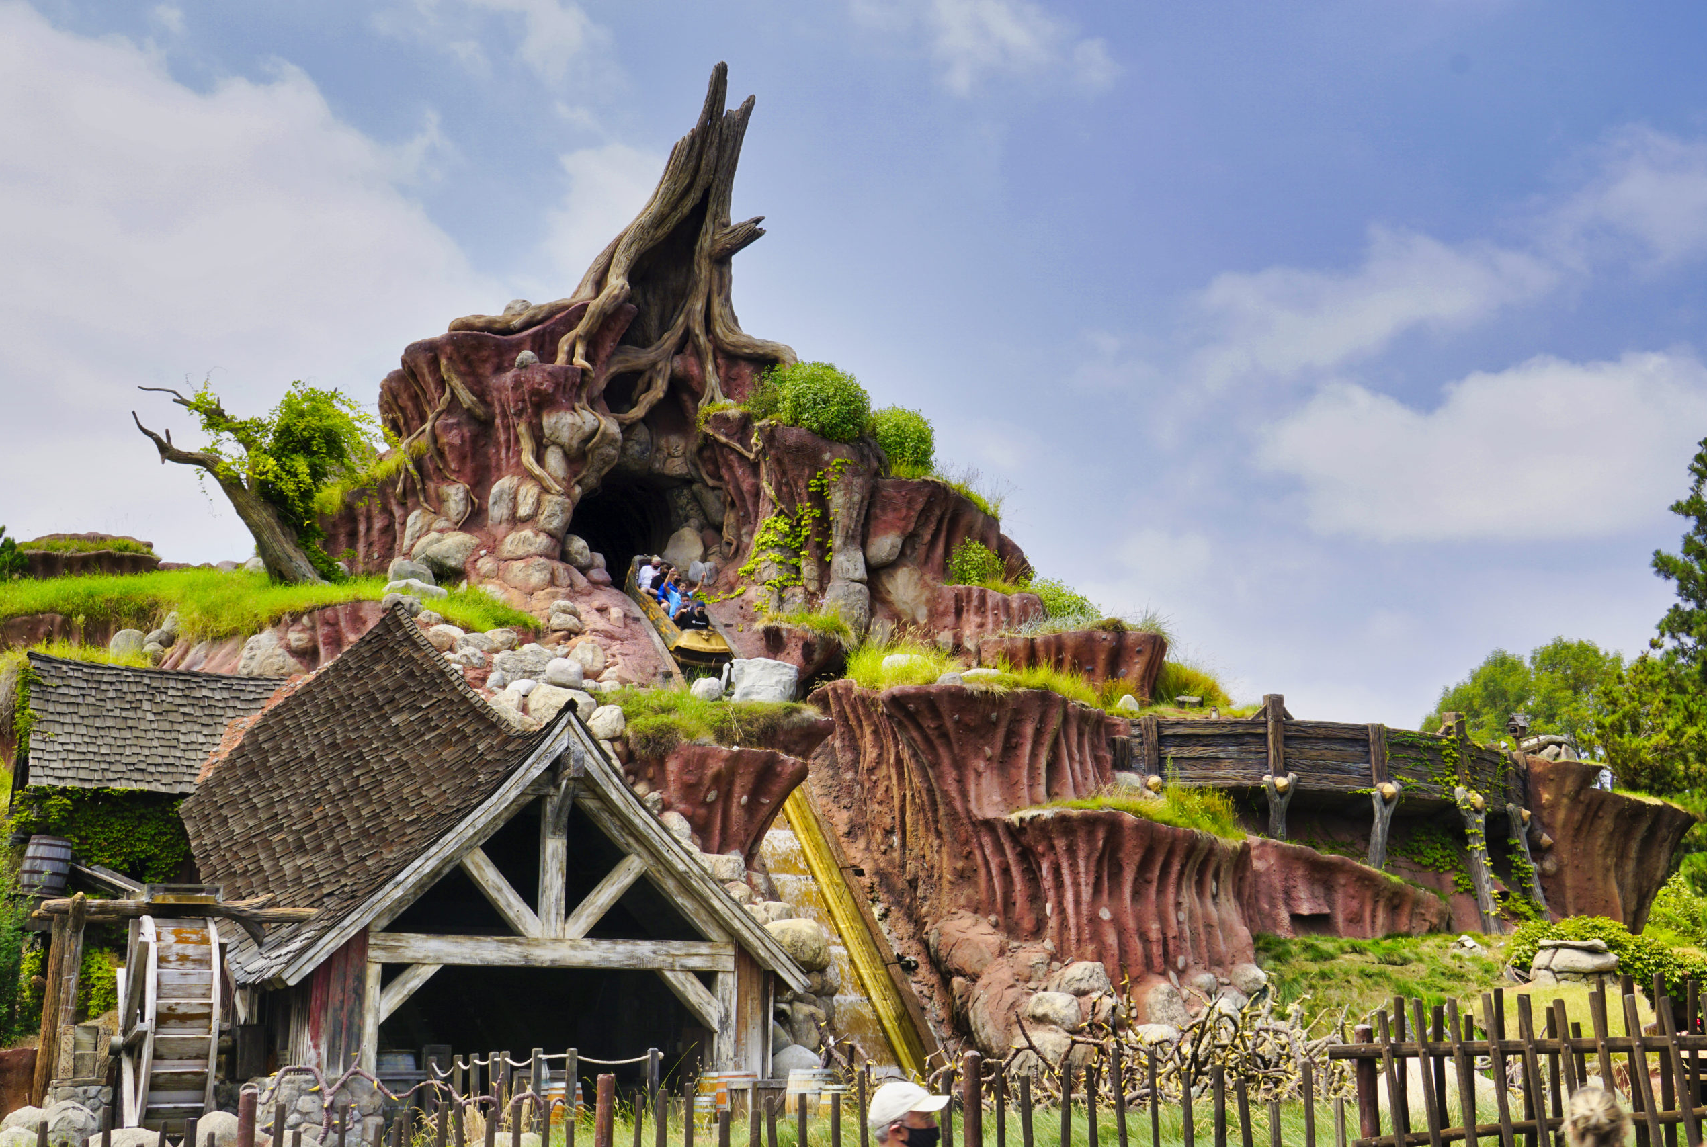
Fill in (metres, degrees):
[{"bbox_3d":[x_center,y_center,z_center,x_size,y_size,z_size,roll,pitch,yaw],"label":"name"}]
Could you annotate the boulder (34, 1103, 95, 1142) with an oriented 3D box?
[{"bbox_3d":[-10.061,7.035,25.585,0.772,0.576,0.800,-1,-13,0],"label":"boulder"}]

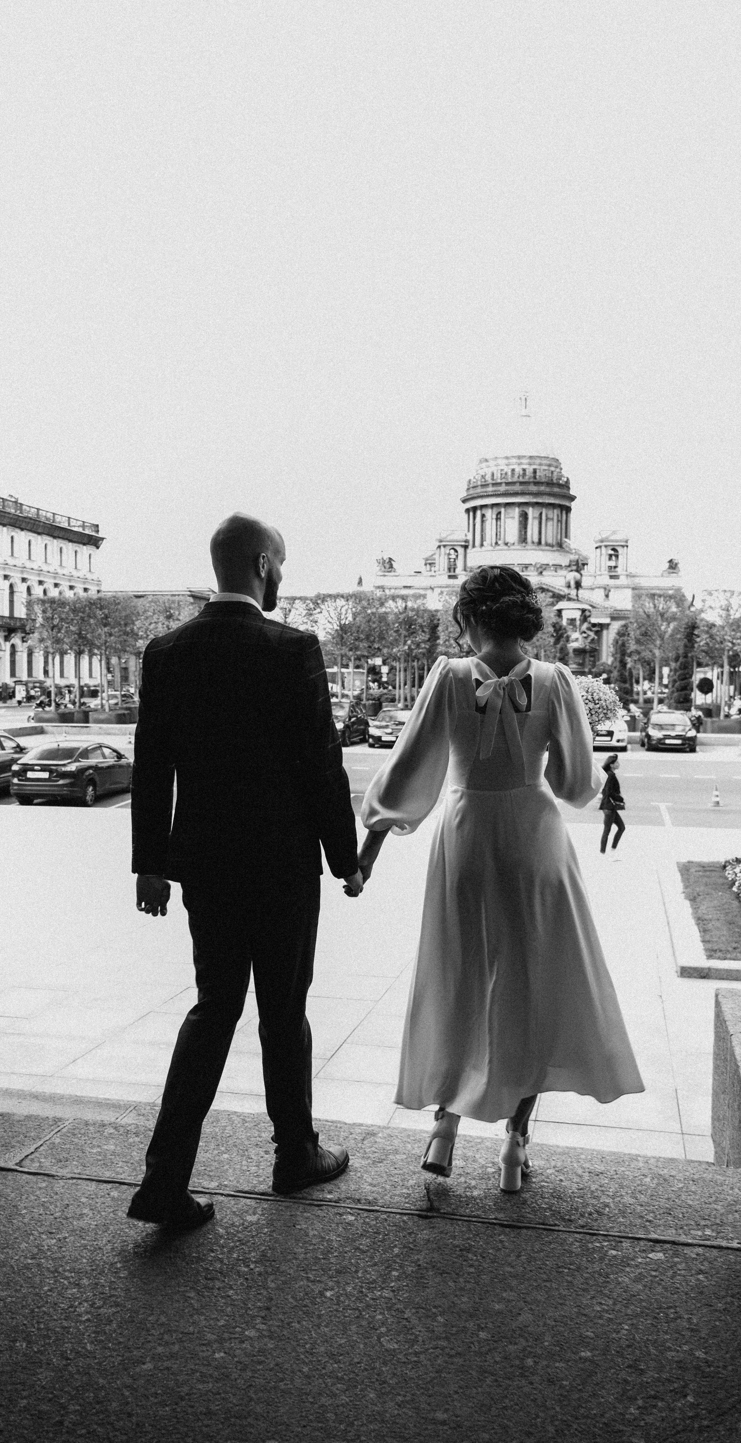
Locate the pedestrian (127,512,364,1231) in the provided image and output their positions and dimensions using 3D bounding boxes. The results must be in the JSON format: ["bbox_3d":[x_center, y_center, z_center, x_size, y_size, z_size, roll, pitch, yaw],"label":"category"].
[{"bbox_3d":[-0.334,0.359,2.885,0.610,1.810,0.480,1,2,6],"label":"pedestrian"}]

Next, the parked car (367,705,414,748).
[{"bbox_3d":[1.163,0.206,42.178,1.780,1.460,4.500,1,2,11],"label":"parked car"}]

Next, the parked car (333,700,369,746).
[{"bbox_3d":[-0.803,0.143,42.428,1.850,1.650,4.500,1,2,16],"label":"parked car"}]

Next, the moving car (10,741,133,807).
[{"bbox_3d":[-7.328,1.229,27.206,1.820,1.480,4.530,1,2,9],"label":"moving car"}]

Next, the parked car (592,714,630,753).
[{"bbox_3d":[8.576,0.269,40.080,1.840,1.450,4.700,1,2,11],"label":"parked car"}]

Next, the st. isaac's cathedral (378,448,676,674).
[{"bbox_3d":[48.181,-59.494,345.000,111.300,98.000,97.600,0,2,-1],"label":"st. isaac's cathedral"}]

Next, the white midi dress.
[{"bbox_3d":[0.355,0.446,2.915,0.740,1.240,0.500,1,2,9],"label":"white midi dress"}]

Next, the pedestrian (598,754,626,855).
[{"bbox_3d":[4.002,1.411,17.900,0.450,1.680,0.450,1,2,13],"label":"pedestrian"}]

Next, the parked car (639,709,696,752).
[{"bbox_3d":[10.823,0.275,39.483,1.780,1.470,4.300,1,2,11],"label":"parked car"}]

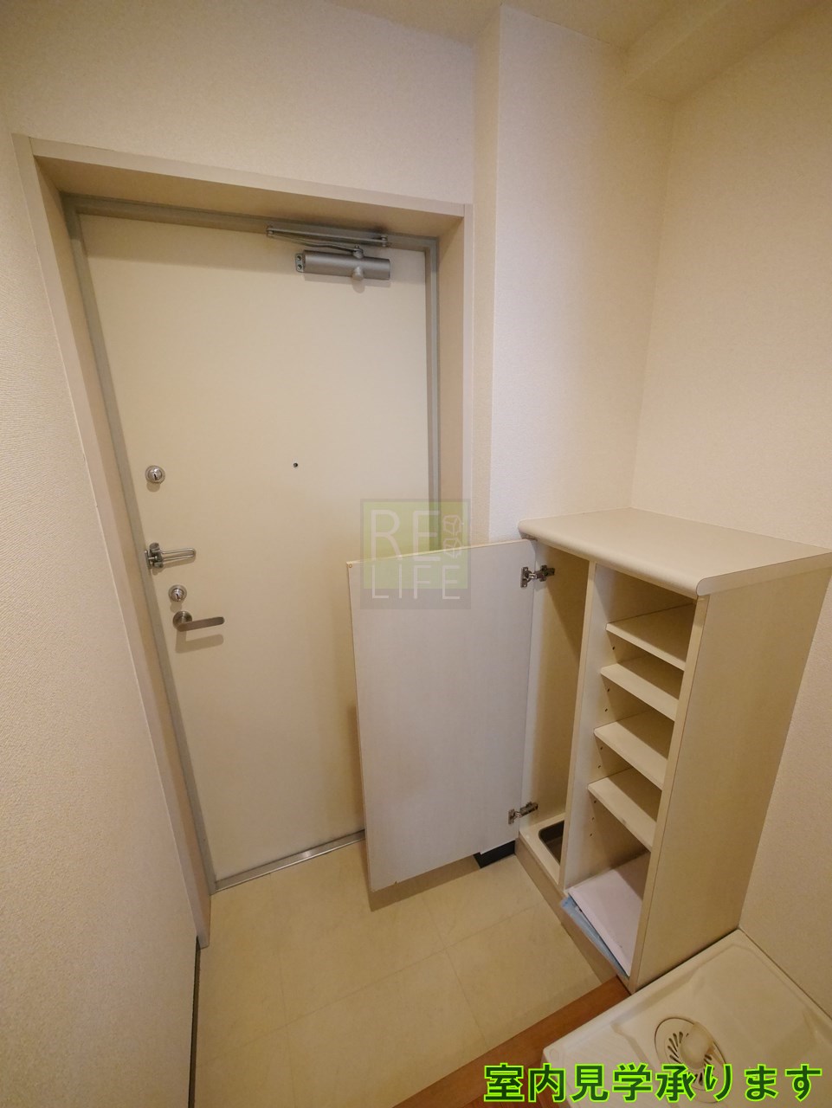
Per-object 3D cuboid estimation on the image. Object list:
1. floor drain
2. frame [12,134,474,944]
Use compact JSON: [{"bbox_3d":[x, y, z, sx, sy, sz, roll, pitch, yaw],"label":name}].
[{"bbox_3d":[0.614,1.101,0.993,0.140,0.055,0.140,-8,18,-21],"label":"floor drain"},{"bbox_3d":[-0.276,0.143,1.257,0.878,1.942,0.165,-8,18,-21],"label":"frame"}]

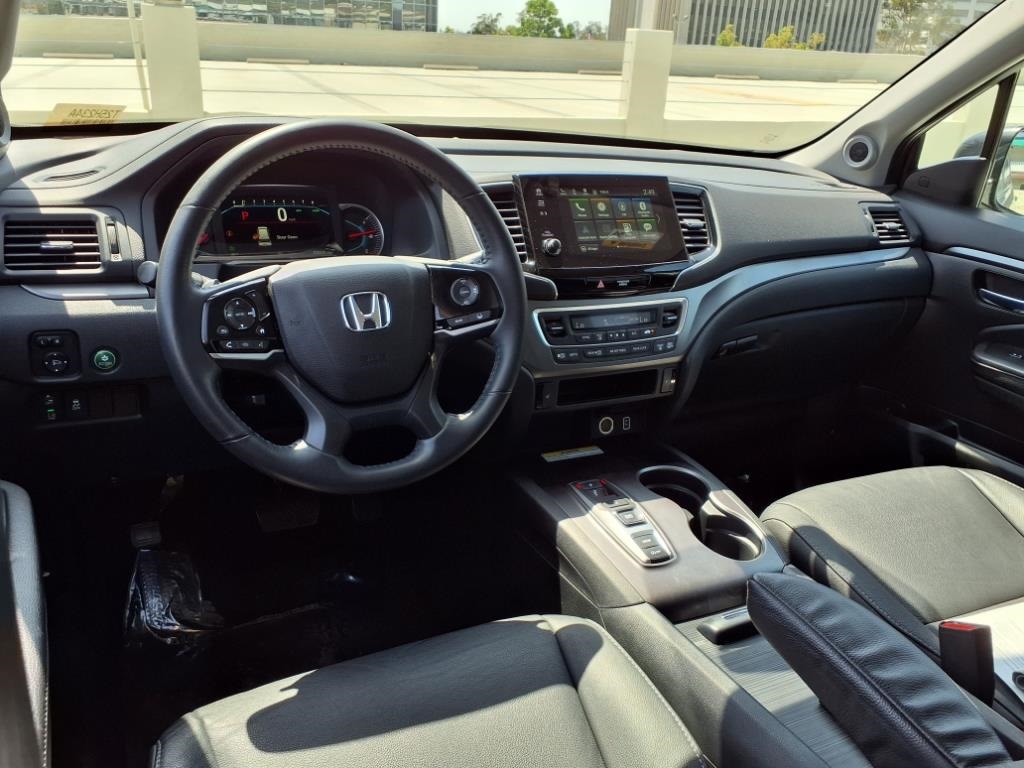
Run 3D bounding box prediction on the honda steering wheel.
[{"bbox_3d":[-0.167,-0.077,0.843,0.382,0.382,0.095,-8,4,-25],"label":"honda steering wheel"}]

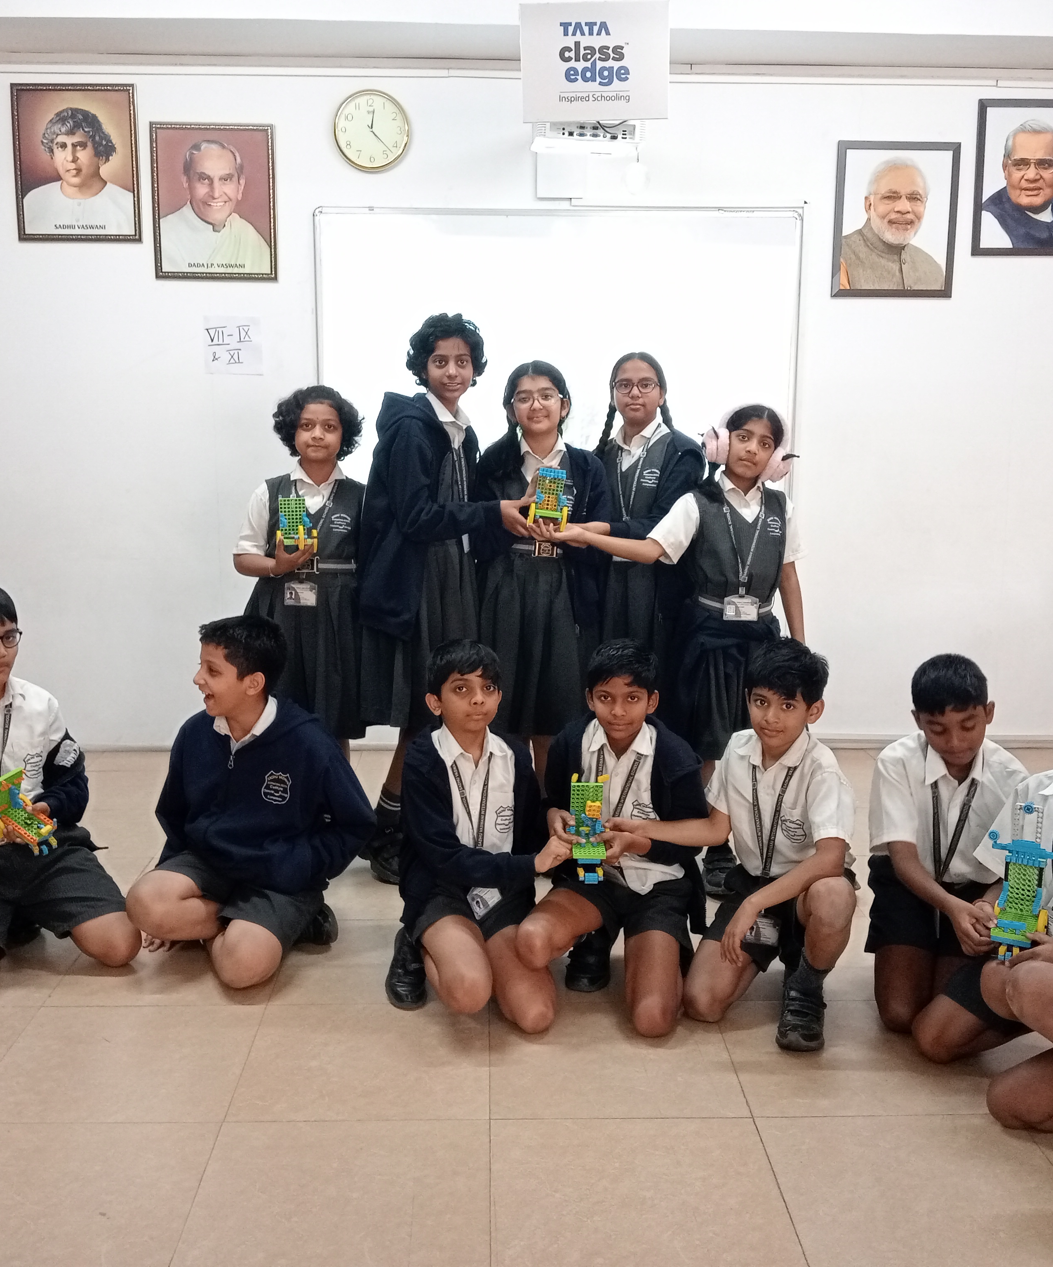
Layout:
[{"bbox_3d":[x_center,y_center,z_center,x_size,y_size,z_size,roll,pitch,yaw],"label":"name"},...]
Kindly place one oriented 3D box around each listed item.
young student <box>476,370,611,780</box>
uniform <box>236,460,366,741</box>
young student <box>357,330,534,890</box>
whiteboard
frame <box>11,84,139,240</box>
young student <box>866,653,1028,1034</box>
[{"bbox_3d":[0.042,-0.024,3.873,0.400,1.480,0.330,0,10,-2],"label":"young student"},{"bbox_3d":[-0.612,-0.088,3.785,0.370,0.770,0.260,-1,10,-8],"label":"uniform"},{"bbox_3d":[-0.232,-0.077,3.837,0.420,1.595,0.400,8,13,40],"label":"young student"},{"bbox_3d":[0.121,-0.970,5.091,1.807,1.199,0.030,0,10,-1],"label":"whiteboard"},{"bbox_3d":[-1.644,-1.720,4.981,0.446,0.557,0.030,0,10,-2],"label":"frame"},{"bbox_3d":[0.905,0.414,3.159,0.400,0.840,0.540,1,10,3],"label":"young student"}]

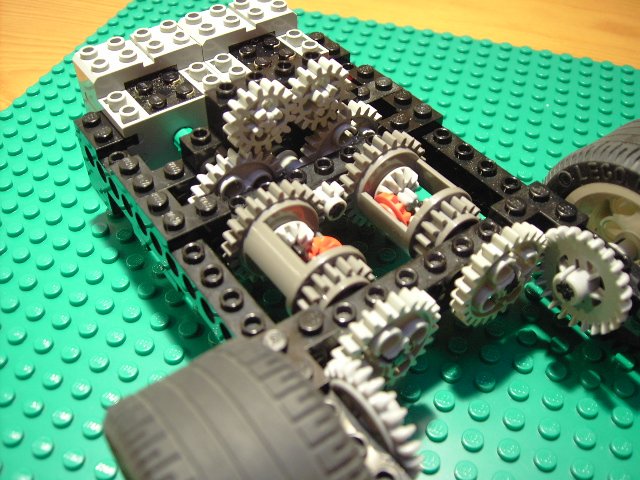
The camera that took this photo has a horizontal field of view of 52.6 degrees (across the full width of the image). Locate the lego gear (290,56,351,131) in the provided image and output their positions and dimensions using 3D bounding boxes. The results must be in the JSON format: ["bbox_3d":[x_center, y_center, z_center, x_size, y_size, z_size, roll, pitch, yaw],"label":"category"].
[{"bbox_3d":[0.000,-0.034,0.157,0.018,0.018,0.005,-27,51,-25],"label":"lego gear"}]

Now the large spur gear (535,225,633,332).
[{"bbox_3d":[0.057,0.009,0.144,0.007,0.025,0.025,-24,50,-23],"label":"large spur gear"}]

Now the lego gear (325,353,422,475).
[{"bbox_3d":[0.008,0.032,0.115,0.006,0.025,0.025,-27,51,-25],"label":"lego gear"}]

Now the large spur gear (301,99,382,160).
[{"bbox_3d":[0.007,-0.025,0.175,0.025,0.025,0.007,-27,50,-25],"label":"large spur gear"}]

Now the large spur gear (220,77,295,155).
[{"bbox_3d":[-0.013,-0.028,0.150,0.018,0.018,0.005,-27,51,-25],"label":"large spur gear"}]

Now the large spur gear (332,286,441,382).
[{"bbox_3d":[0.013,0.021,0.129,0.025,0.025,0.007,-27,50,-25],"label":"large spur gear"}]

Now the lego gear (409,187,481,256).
[{"bbox_3d":[0.029,-0.002,0.149,0.020,0.020,0.007,-27,51,-25],"label":"lego gear"}]

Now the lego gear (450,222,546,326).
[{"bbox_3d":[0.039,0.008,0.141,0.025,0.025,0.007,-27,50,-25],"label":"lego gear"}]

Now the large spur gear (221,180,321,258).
[{"bbox_3d":[-0.010,-0.001,0.149,0.026,0.026,0.006,-27,51,-25],"label":"large spur gear"}]

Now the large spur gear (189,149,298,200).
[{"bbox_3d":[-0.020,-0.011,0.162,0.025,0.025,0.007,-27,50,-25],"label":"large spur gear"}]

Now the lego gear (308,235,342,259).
[{"bbox_3d":[0.000,0.005,0.146,0.005,0.013,0.013,0,35,-45],"label":"lego gear"}]

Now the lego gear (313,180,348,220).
[{"bbox_3d":[0.002,-0.009,0.157,0.010,0.010,0.008,-27,51,-25],"label":"lego gear"}]

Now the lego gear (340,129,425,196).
[{"bbox_3d":[0.016,-0.015,0.165,0.025,0.025,0.007,-27,50,-25],"label":"lego gear"}]

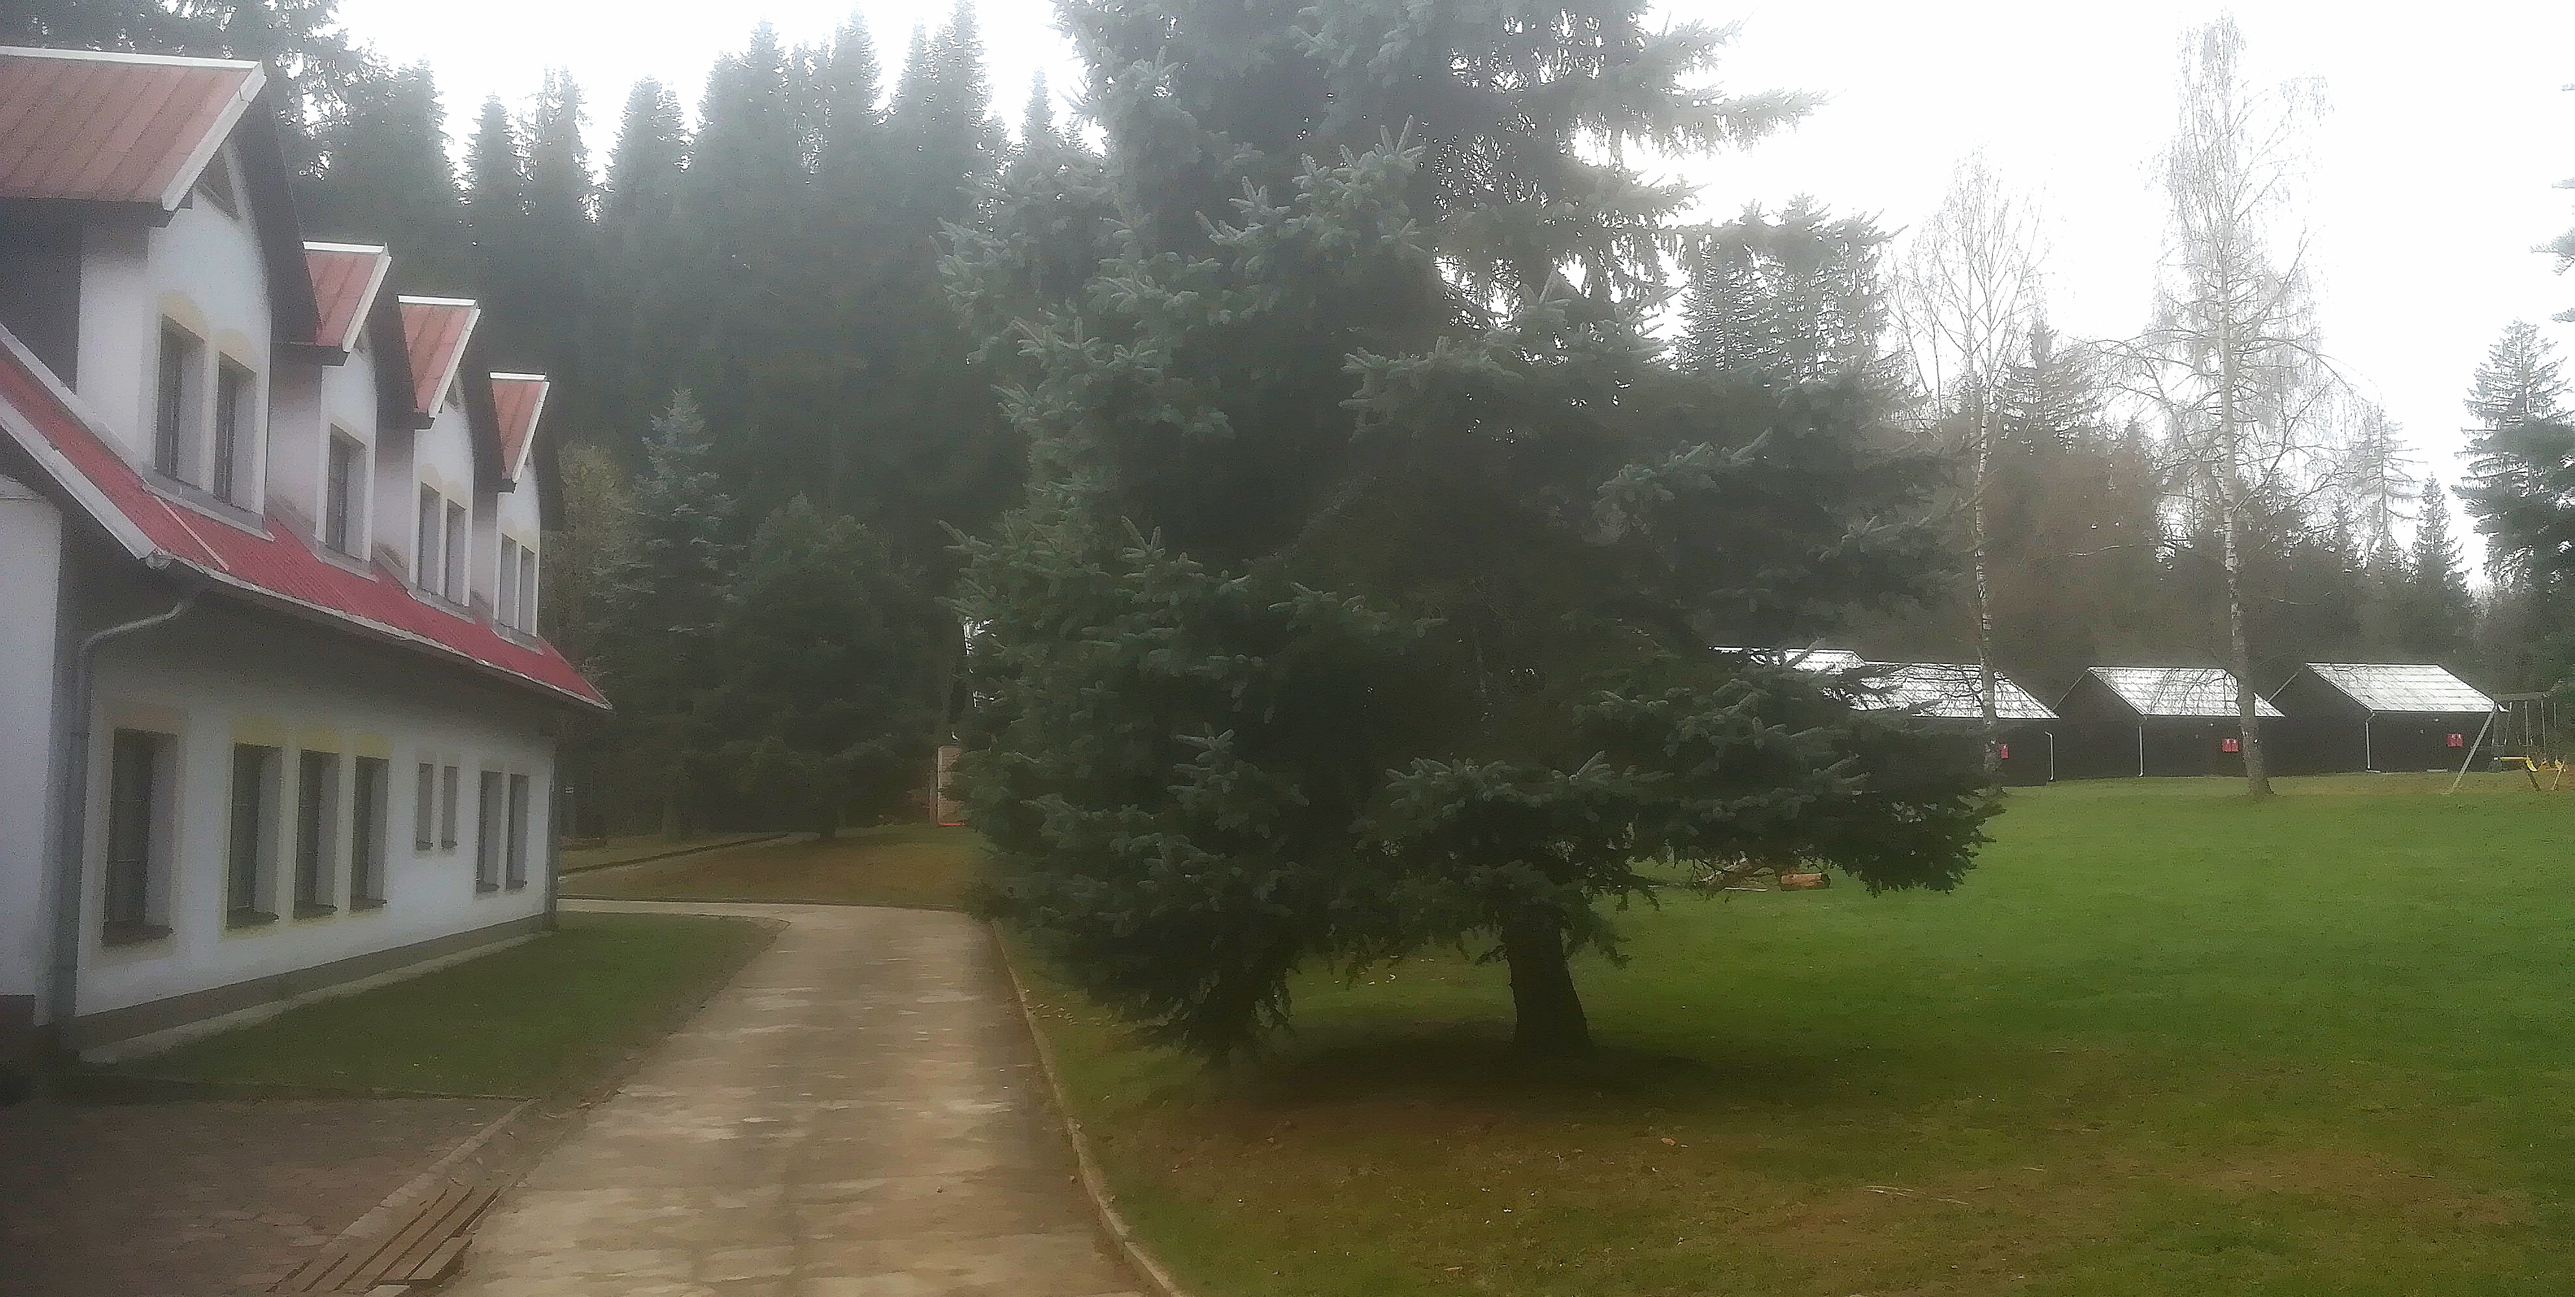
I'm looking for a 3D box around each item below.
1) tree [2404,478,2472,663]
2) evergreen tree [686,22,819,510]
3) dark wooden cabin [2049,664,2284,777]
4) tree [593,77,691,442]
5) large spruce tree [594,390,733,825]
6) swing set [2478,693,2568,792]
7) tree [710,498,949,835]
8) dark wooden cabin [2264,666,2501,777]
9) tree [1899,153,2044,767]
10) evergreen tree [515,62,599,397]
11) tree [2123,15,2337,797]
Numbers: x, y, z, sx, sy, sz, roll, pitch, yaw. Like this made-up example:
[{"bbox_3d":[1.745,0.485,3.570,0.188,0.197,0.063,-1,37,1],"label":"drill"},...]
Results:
[{"bbox_3d":[50.798,-1.242,85.455,3.600,12.690,3.600,0,-5,0],"label":"tree"},{"bbox_3d":[-19.006,-8.976,69.082,5.000,27.730,5.000,0,-5,0],"label":"evergreen tree"},{"bbox_3d":[32.812,2.795,72.752,5.690,4.180,6.400,1,-5,-12],"label":"dark wooden cabin"},{"bbox_3d":[-23.336,-8.041,70.002,4.200,26.000,4.200,0,-5,0],"label":"tree"},{"bbox_3d":[-15.391,-0.937,48.278,4.600,11.210,4.600,0,-5,0],"label":"large spruce tree"},{"bbox_3d":[30.899,2.371,48.500,3.200,2.450,2.000,1,-5,-14],"label":"swing set"},{"bbox_3d":[-11.207,0.434,47.151,5.900,8.270,5.900,0,-5,0],"label":"tree"},{"bbox_3d":[41.341,2.672,73.424,5.690,4.220,6.400,1,-5,-12],"label":"dark wooden cabin"},{"bbox_3d":[20.861,-5.491,58.728,4.700,19.660,4.700,0,-5,0],"label":"tree"},{"bbox_3d":[-26.933,-8.389,71.038,3.800,26.840,3.800,0,-5,0],"label":"evergreen tree"},{"bbox_3d":[22.771,-6.030,46.728,5.300,19.150,5.300,0,-5,0],"label":"tree"}]

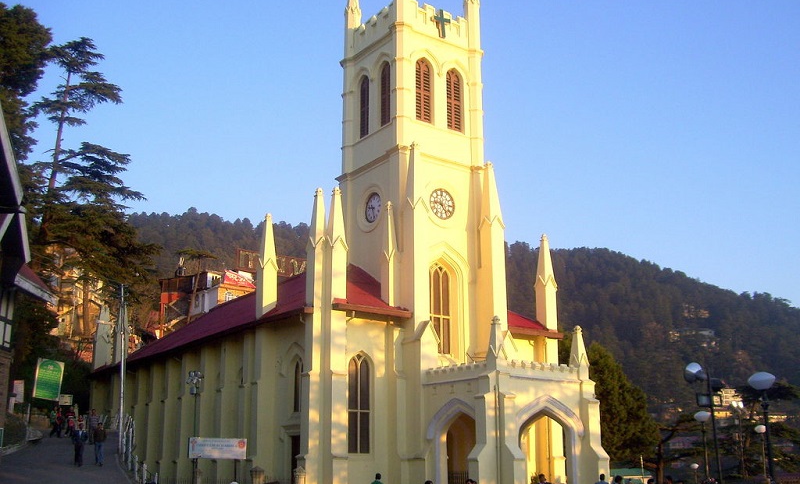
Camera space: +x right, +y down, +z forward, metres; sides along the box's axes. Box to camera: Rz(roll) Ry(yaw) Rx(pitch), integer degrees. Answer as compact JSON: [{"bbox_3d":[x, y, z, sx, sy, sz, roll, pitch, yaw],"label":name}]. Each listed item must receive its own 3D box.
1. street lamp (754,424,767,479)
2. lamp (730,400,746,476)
[{"bbox_3d":[16.535,9.715,38.000,0.580,2.800,0.580,11,-19,-35],"label":"street lamp"},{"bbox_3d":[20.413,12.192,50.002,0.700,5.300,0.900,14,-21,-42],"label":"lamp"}]

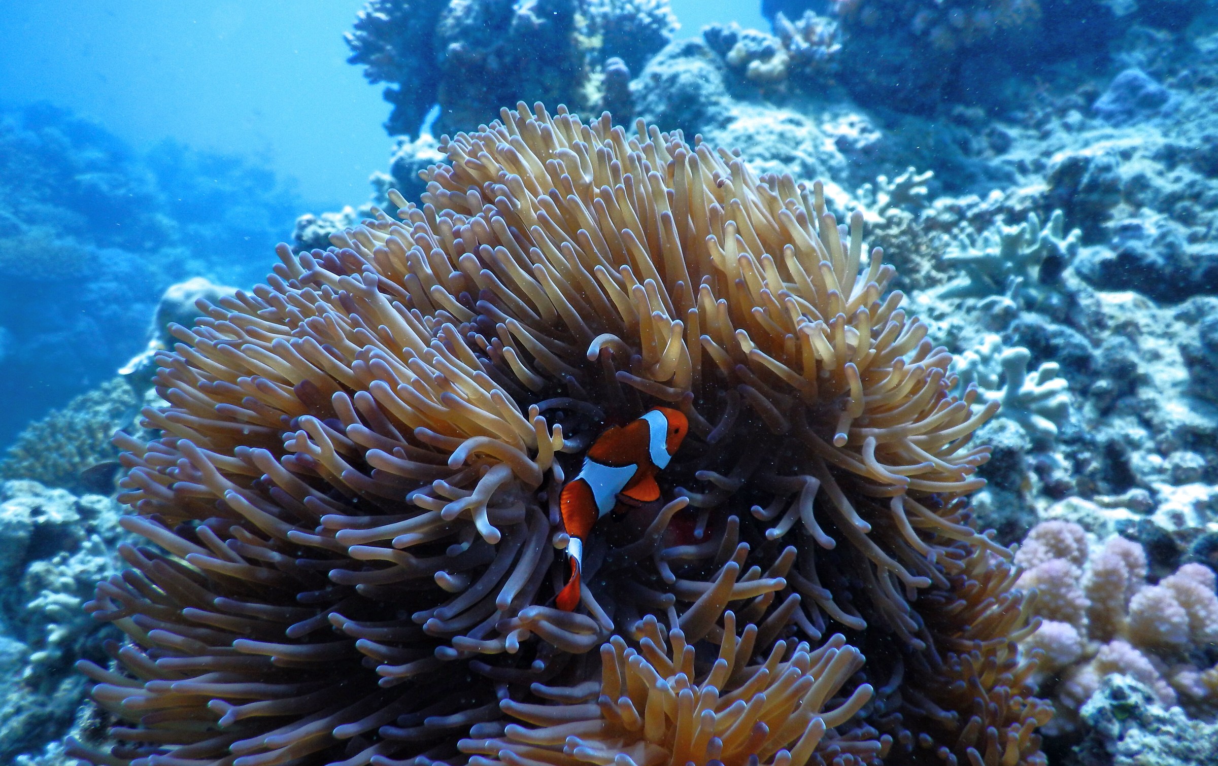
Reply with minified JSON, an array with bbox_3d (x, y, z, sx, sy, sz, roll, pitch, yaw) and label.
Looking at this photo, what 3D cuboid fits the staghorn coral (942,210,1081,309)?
[{"bbox_3d":[0.324,-0.099,0.680,0.105,0.068,0.082,8,19,24],"label":"staghorn coral"}]

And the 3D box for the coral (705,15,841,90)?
[{"bbox_3d":[0.204,-0.411,1.050,0.170,0.092,0.120,3,18,10],"label":"coral"}]

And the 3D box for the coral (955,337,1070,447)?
[{"bbox_3d":[0.267,0.006,0.560,0.074,0.055,0.062,9,19,25],"label":"coral"}]

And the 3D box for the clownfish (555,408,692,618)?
[{"bbox_3d":[0.004,0.051,0.350,0.027,0.042,0.094,18,64,47],"label":"clownfish"}]

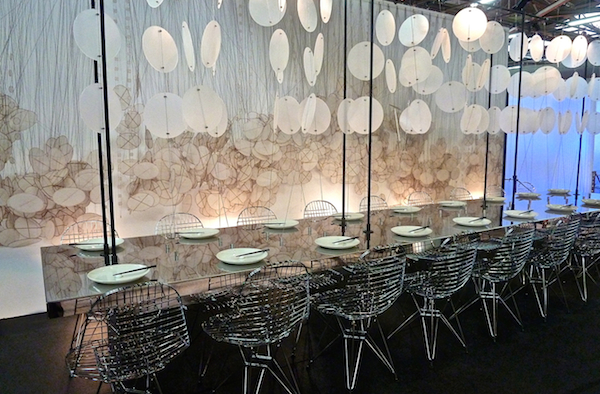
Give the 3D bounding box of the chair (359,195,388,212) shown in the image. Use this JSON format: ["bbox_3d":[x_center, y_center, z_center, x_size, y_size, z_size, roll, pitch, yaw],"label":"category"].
[{"bbox_3d":[0.823,0.433,3.933,0.480,0.825,0.530,-5,9,-31],"label":"chair"}]

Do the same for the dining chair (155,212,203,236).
[{"bbox_3d":[-0.726,0.559,3.029,0.485,0.830,0.530,-5,9,-31],"label":"dining chair"}]

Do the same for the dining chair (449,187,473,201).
[{"bbox_3d":[1.859,0.349,4.554,0.480,0.825,0.530,-5,9,-31],"label":"dining chair"}]

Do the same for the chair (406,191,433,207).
[{"bbox_3d":[1.392,0.384,4.341,0.485,0.830,0.530,-5,9,-31],"label":"chair"}]

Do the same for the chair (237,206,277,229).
[{"bbox_3d":[-0.205,0.516,3.352,0.485,0.830,0.530,-5,9,-31],"label":"chair"}]

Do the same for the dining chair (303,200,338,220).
[{"bbox_3d":[0.305,0.474,3.623,0.480,0.825,0.530,-5,9,-31],"label":"dining chair"}]

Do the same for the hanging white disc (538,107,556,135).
[{"bbox_3d":[2.328,-0.717,4.070,0.010,0.250,0.250,0,8,-3],"label":"hanging white disc"}]

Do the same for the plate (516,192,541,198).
[{"bbox_3d":[2.533,-0.011,4.798,0.280,0.027,0.280,0,7,0],"label":"plate"}]

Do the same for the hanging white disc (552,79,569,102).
[{"bbox_3d":[2.682,-1.104,4.470,0.250,0.250,0.012,-4,6,-25],"label":"hanging white disc"}]

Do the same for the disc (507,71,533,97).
[{"bbox_3d":[2.068,-1.046,4.040,0.250,0.250,0.010,4,8,27],"label":"disc"}]

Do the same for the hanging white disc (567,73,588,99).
[{"bbox_3d":[2.892,-1.142,4.520,0.250,0.250,0.012,0,1,-3],"label":"hanging white disc"}]

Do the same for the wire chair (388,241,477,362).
[{"bbox_3d":[0.832,0.580,2.823,0.480,0.825,0.530,-5,9,-31],"label":"wire chair"}]

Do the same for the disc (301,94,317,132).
[{"bbox_3d":[0.057,-0.519,2.700,0.012,0.250,0.250,15,11,13],"label":"disc"}]

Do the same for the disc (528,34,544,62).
[{"bbox_3d":[2.192,-1.376,4.010,0.250,0.250,0.010,-5,9,-32],"label":"disc"}]

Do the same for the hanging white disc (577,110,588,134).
[{"bbox_3d":[2.962,-0.779,4.530,0.012,0.250,0.250,16,16,41],"label":"hanging white disc"}]

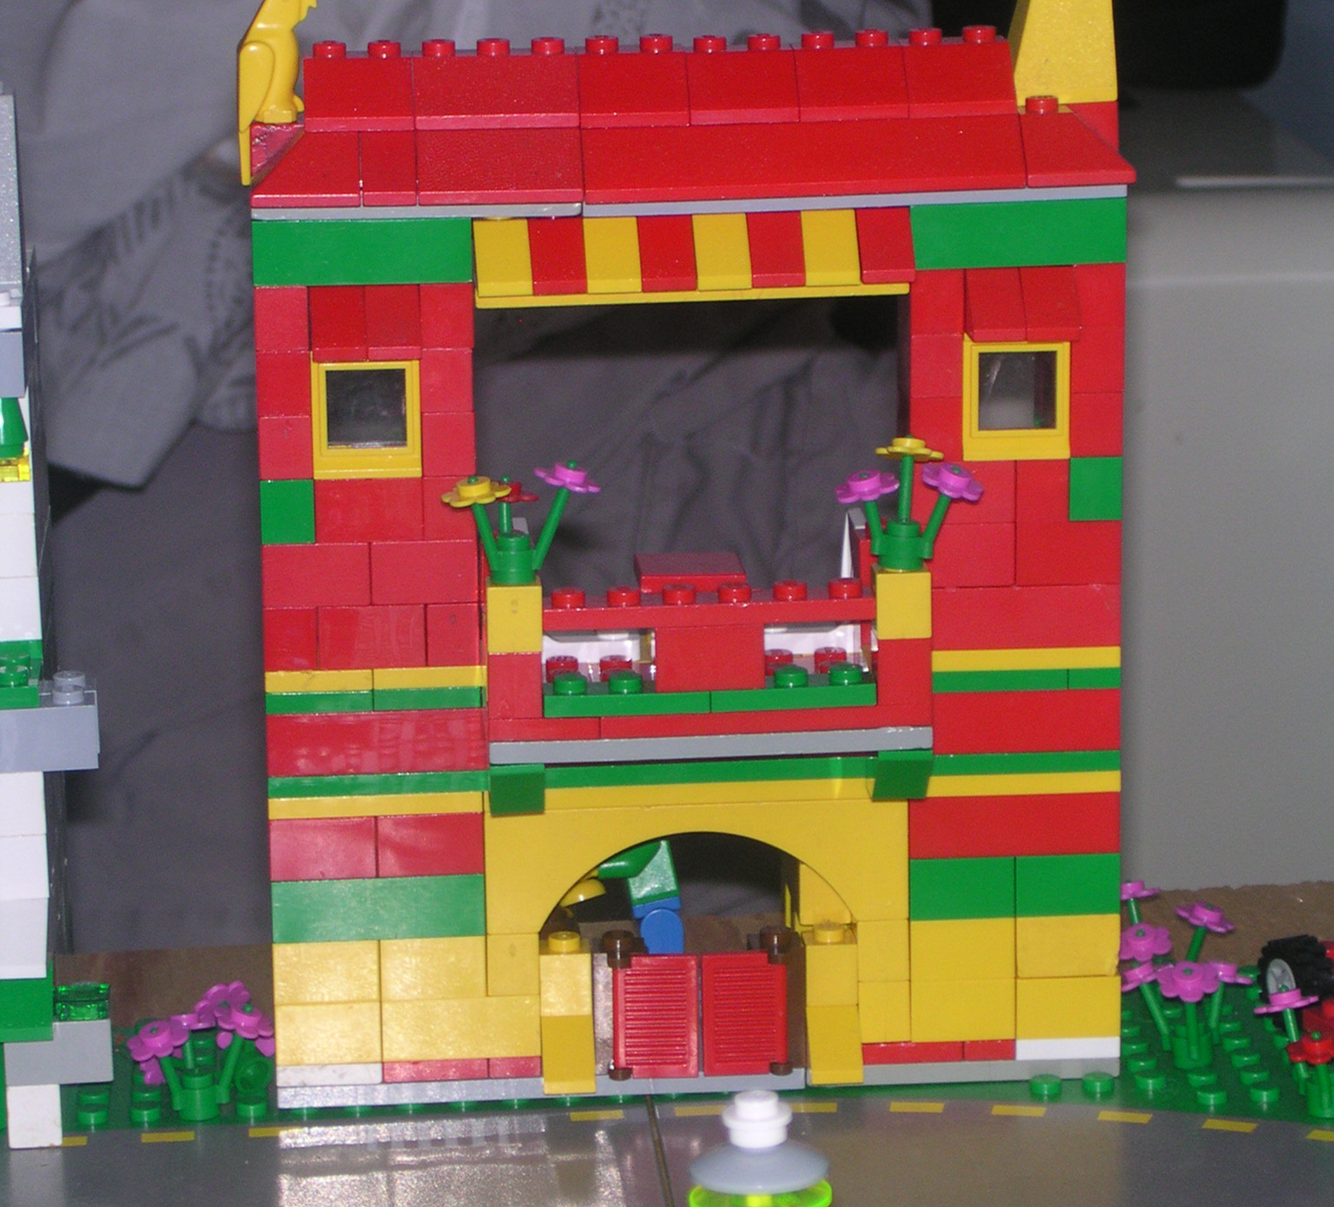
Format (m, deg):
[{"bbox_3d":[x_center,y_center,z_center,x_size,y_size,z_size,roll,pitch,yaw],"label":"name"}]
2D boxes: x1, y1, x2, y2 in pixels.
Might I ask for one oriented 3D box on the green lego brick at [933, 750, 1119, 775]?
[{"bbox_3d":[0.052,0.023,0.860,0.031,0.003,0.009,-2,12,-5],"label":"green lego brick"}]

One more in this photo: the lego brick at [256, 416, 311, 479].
[{"bbox_3d":[-0.056,-0.024,0.840,0.008,0.010,0.009,-2,12,-5],"label":"lego brick"}]

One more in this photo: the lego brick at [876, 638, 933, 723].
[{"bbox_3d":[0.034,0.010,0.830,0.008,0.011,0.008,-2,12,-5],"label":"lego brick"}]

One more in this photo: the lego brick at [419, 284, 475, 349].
[{"bbox_3d":[-0.033,-0.044,0.840,0.008,0.010,0.011,-2,12,-4],"label":"lego brick"}]

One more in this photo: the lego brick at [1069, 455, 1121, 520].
[{"bbox_3d":[0.063,-0.018,0.852,0.008,0.010,0.009,-2,13,-5],"label":"lego brick"}]

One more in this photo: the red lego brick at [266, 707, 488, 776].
[{"bbox_3d":[-0.044,0.019,0.853,0.032,0.010,0.010,-2,12,-5],"label":"red lego brick"}]

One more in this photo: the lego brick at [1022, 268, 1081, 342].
[{"bbox_3d":[0.056,-0.045,0.842,0.008,0.010,0.015,-2,12,-5],"label":"lego brick"}]

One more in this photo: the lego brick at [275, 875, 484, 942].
[{"bbox_3d":[-0.043,0.044,0.856,0.032,0.010,0.009,-2,13,-5],"label":"lego brick"}]

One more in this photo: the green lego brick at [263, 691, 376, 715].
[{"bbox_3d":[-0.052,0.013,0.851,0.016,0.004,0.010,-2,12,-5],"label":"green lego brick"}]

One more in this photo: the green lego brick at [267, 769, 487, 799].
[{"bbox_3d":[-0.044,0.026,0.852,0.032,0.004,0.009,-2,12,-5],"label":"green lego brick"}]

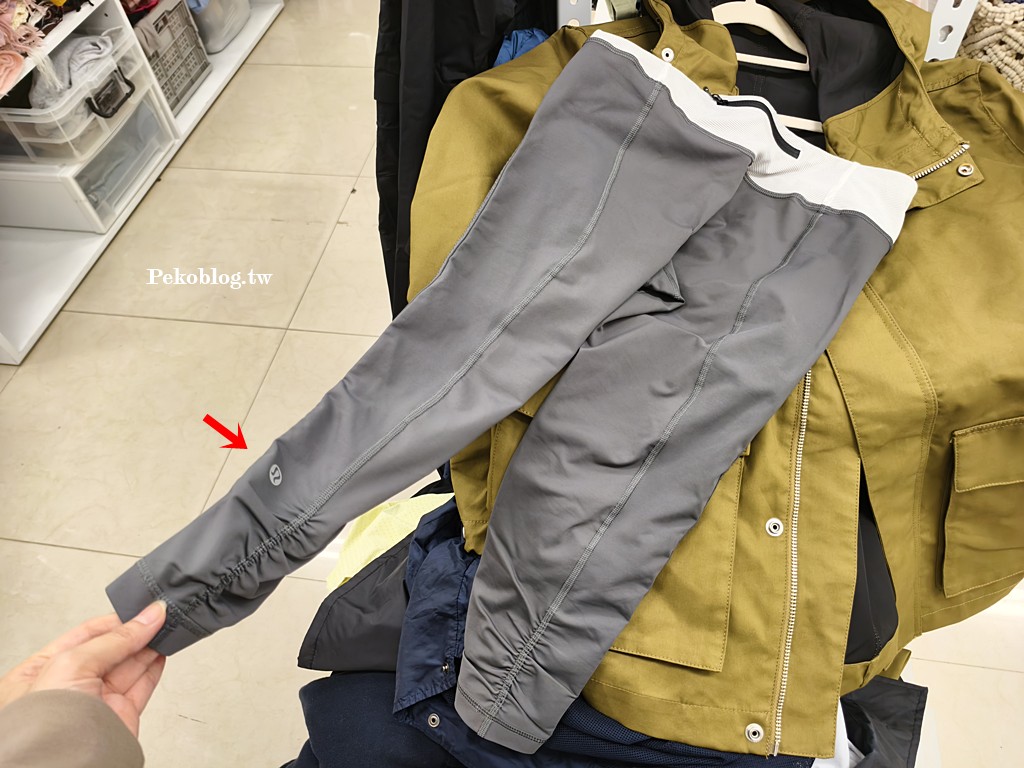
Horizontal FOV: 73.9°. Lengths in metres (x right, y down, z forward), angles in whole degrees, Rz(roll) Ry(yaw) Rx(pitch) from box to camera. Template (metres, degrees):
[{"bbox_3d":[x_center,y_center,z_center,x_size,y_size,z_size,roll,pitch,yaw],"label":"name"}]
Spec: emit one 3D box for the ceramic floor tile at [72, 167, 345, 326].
[{"bbox_3d":[-0.804,-0.398,1.879,0.600,0.010,0.600,5,54,7],"label":"ceramic floor tile"}]

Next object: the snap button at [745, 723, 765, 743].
[{"bbox_3d":[0.178,0.256,0.500,0.014,0.004,0.014,-1,72,8],"label":"snap button"}]

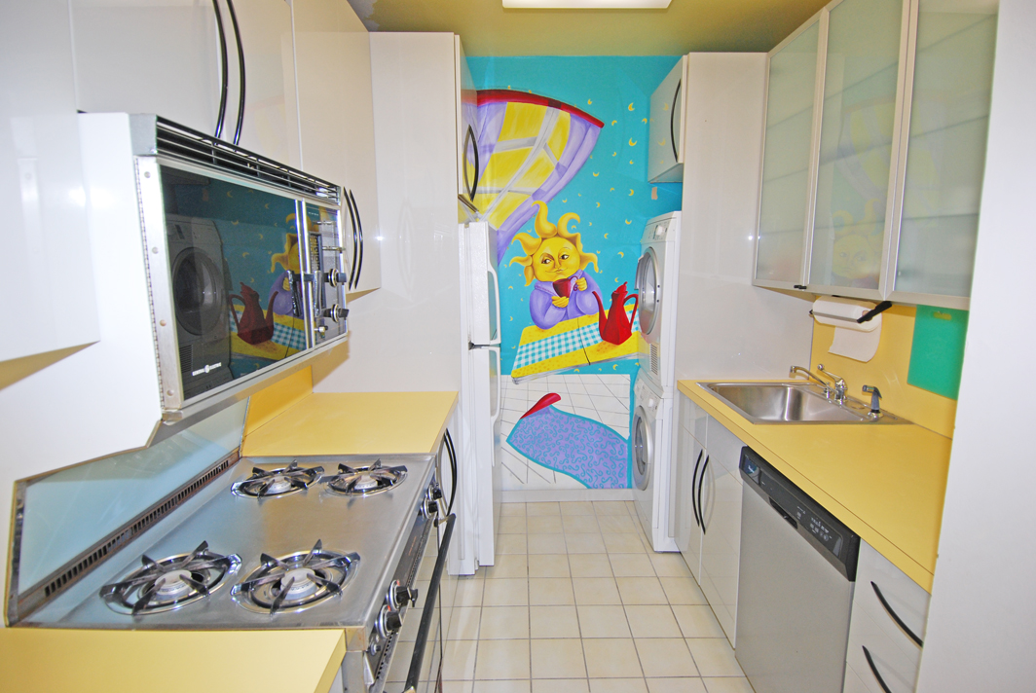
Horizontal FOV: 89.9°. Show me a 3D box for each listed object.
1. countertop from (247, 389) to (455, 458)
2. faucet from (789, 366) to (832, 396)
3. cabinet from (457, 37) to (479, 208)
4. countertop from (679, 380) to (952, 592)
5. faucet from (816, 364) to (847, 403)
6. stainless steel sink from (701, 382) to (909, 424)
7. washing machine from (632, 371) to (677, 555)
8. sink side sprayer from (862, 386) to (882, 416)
[{"bbox_3d":[-0.614,0.299,2.029,0.677,0.045,0.783,-1,10,0],"label":"countertop"},{"bbox_3d":[1.226,0.145,2.174,0.183,0.128,0.064,-1,10,0],"label":"faucet"},{"bbox_3d":[-0.572,-1.029,2.554,0.680,0.638,0.710,-1,10,0],"label":"cabinet"},{"bbox_3d":[1.107,0.330,1.713,0.640,0.045,1.706,-1,10,0],"label":"countertop"},{"bbox_3d":[1.299,0.154,2.144,0.134,0.155,0.064,-1,10,0],"label":"faucet"},{"bbox_3d":[1.138,0.318,2.195,0.555,0.189,0.643,-1,10,0],"label":"stainless steel sink"},{"bbox_3d":[0.993,0.588,2.889,0.620,0.850,0.590,-1,10,0],"label":"washing machine"},{"bbox_3d":[1.273,0.195,1.864,0.078,0.111,0.037,-1,9,1],"label":"sink side sprayer"}]

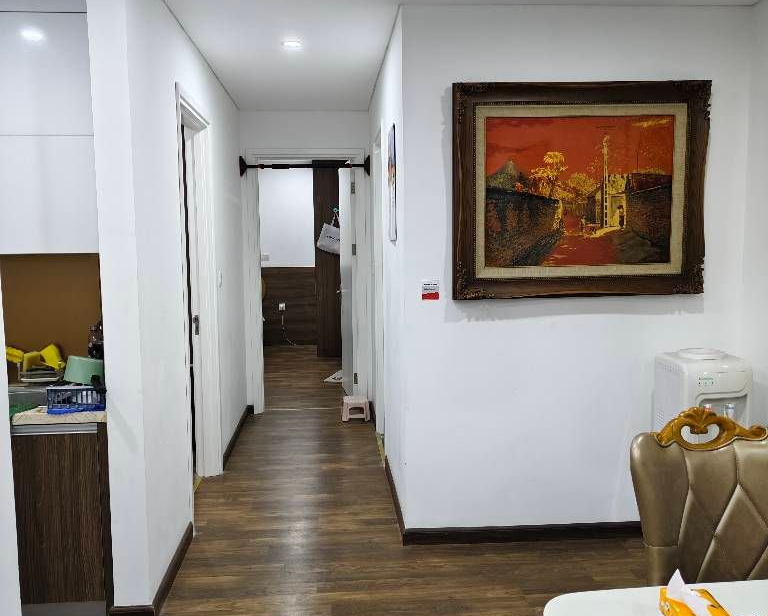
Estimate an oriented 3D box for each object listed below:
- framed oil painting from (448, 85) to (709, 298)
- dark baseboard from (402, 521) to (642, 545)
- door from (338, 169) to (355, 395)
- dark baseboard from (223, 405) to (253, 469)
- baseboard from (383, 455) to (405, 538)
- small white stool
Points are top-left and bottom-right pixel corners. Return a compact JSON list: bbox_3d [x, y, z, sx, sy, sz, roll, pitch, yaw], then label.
[{"bbox_3d":[0.950,-0.564,3.289,1.250,1.010,0.060,-1,5,-4],"label":"framed oil painting"},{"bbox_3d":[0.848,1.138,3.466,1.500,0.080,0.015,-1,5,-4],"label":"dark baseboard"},{"bbox_3d":[-0.346,-0.223,6.600,0.040,2.220,0.820,-1,5,-11],"label":"door"},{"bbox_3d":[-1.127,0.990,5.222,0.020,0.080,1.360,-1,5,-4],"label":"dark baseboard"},{"bbox_3d":[0.059,1.093,4.013,0.015,0.080,1.220,-1,5,-4],"label":"baseboard"},{"bbox_3d":[-0.243,0.880,5.884,0.235,0.165,0.210,-1,5,-4],"label":"small white stool"}]

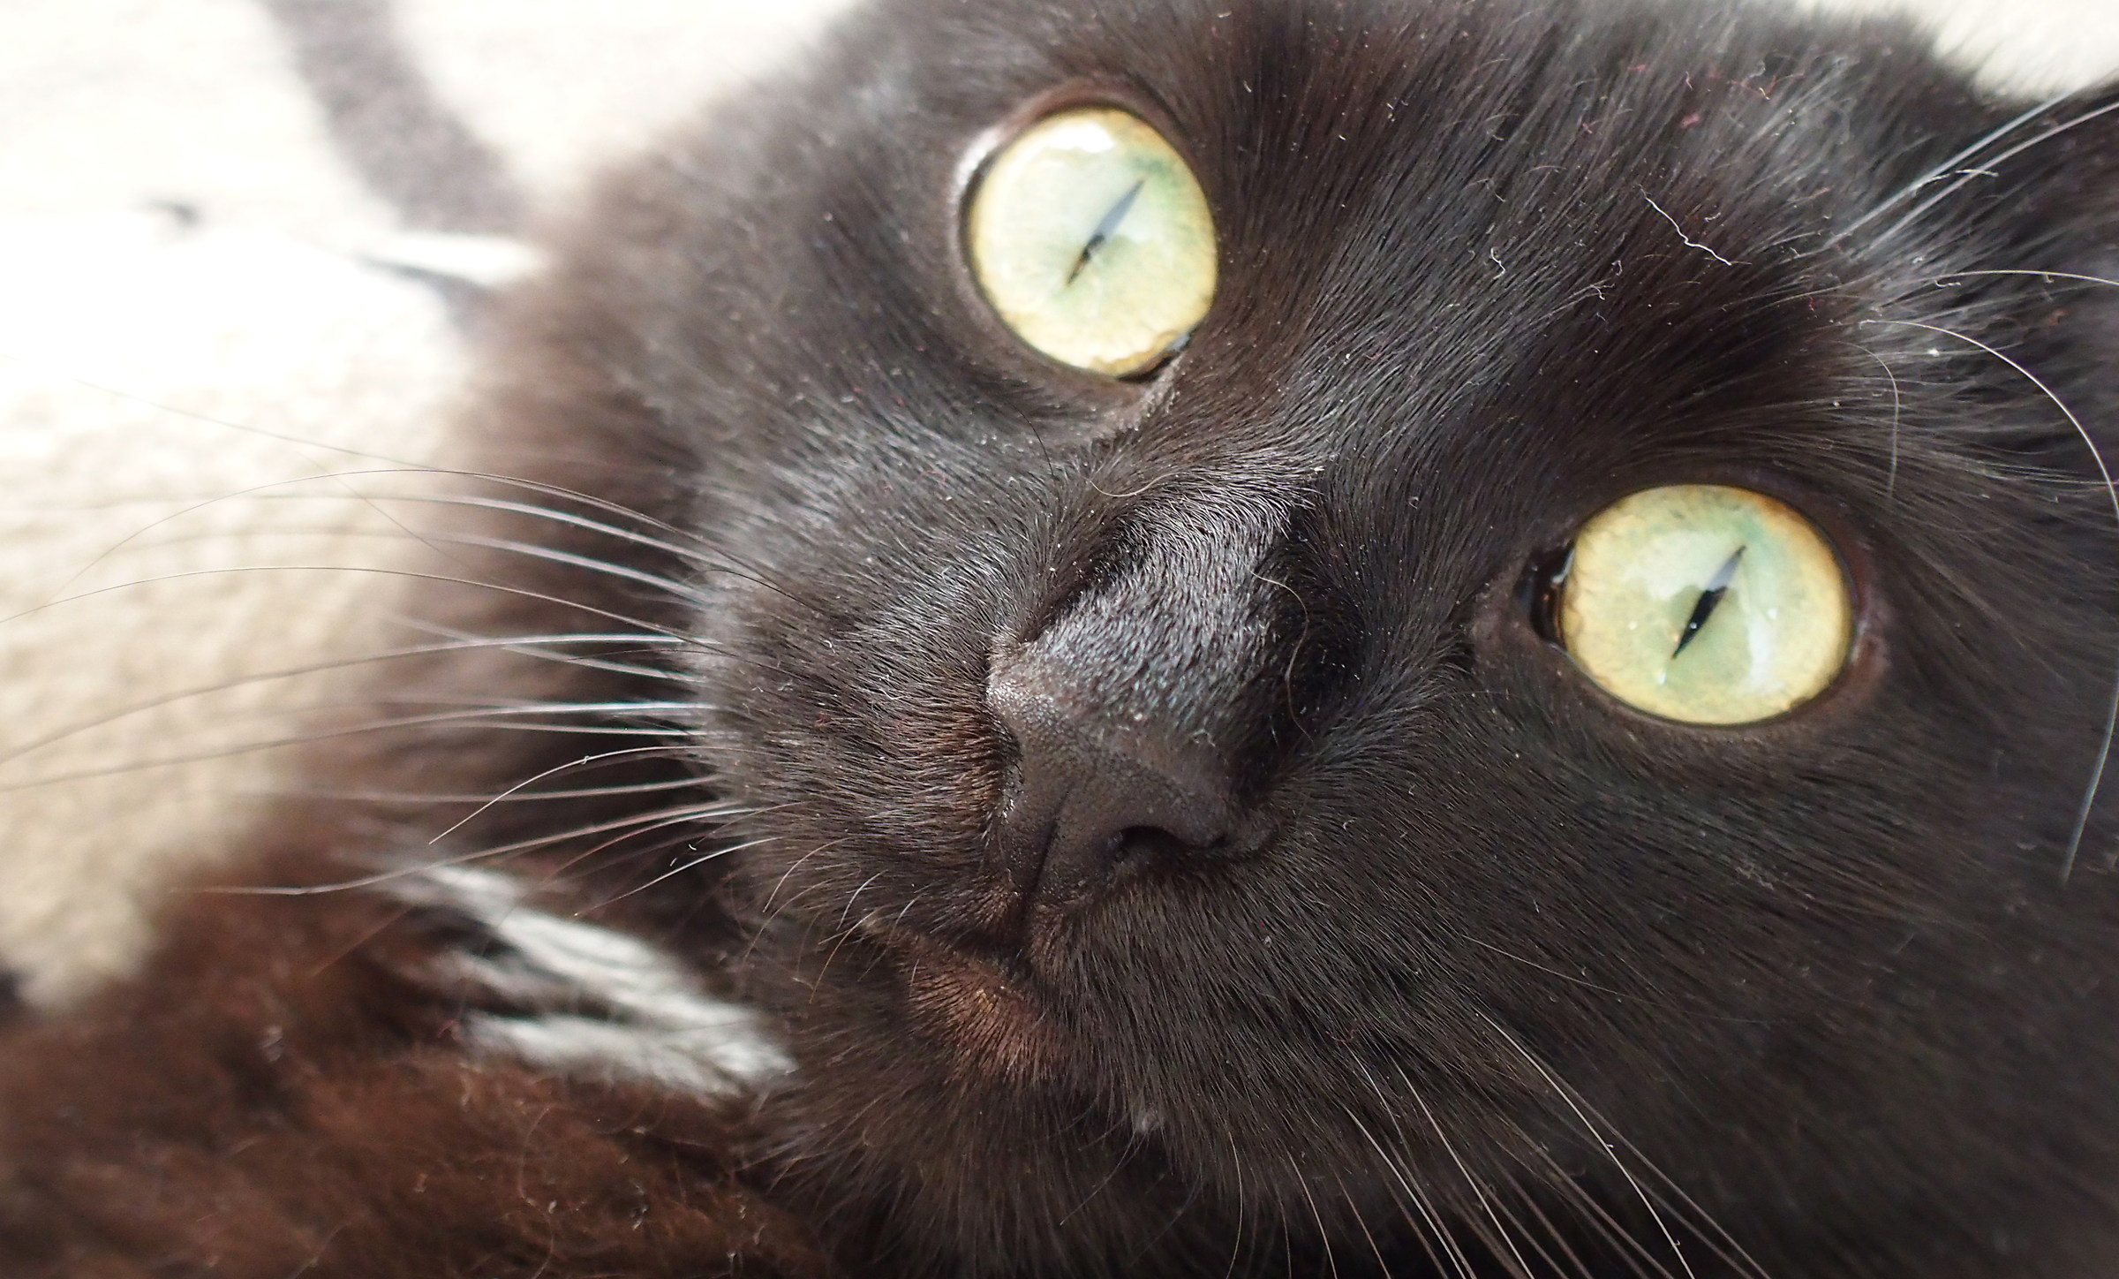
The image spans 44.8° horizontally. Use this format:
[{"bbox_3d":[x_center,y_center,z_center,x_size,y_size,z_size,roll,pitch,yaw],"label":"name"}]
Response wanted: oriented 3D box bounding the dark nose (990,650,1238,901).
[{"bbox_3d":[0.003,0.007,0.131,0.014,0.011,0.011,32,12,8],"label":"dark nose"}]

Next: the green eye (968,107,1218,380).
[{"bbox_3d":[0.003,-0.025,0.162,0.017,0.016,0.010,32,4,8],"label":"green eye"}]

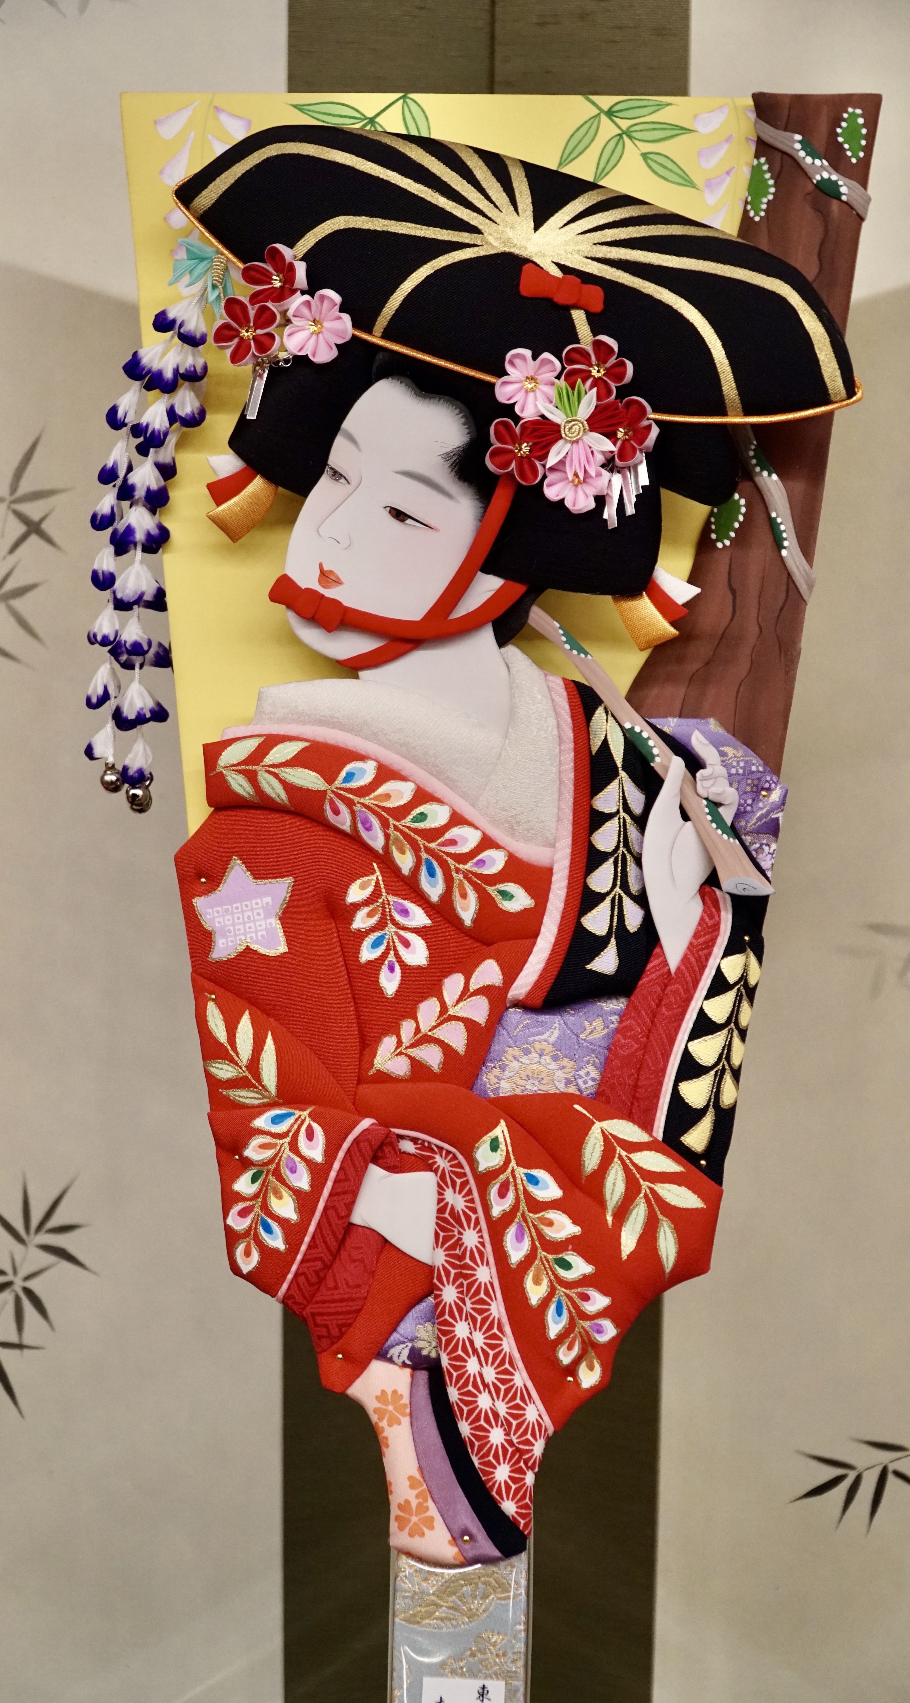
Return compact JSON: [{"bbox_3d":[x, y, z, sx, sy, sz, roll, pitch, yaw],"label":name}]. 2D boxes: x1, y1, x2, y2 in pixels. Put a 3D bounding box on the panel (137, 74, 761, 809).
[{"bbox_3d":[-0.006,-0.135,1.058,0.222,0.257,0.018,1,2,2],"label":"panel"}]

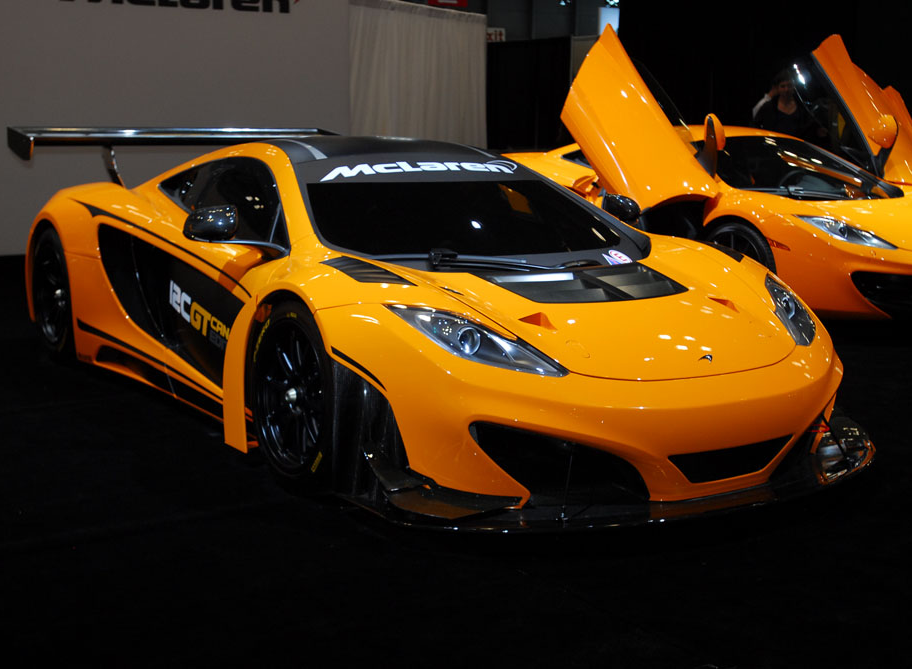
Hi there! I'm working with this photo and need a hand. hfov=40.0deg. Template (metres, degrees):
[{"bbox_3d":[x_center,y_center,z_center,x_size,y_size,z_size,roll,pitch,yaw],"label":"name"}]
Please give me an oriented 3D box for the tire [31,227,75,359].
[{"bbox_3d":[-1.875,-0.228,6.305,0.310,0.695,0.695,-5,12,-33],"label":"tire"}]

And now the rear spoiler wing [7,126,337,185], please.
[{"bbox_3d":[-1.528,-1.020,7.166,1.880,0.310,0.500,-5,12,-33],"label":"rear spoiler wing"}]

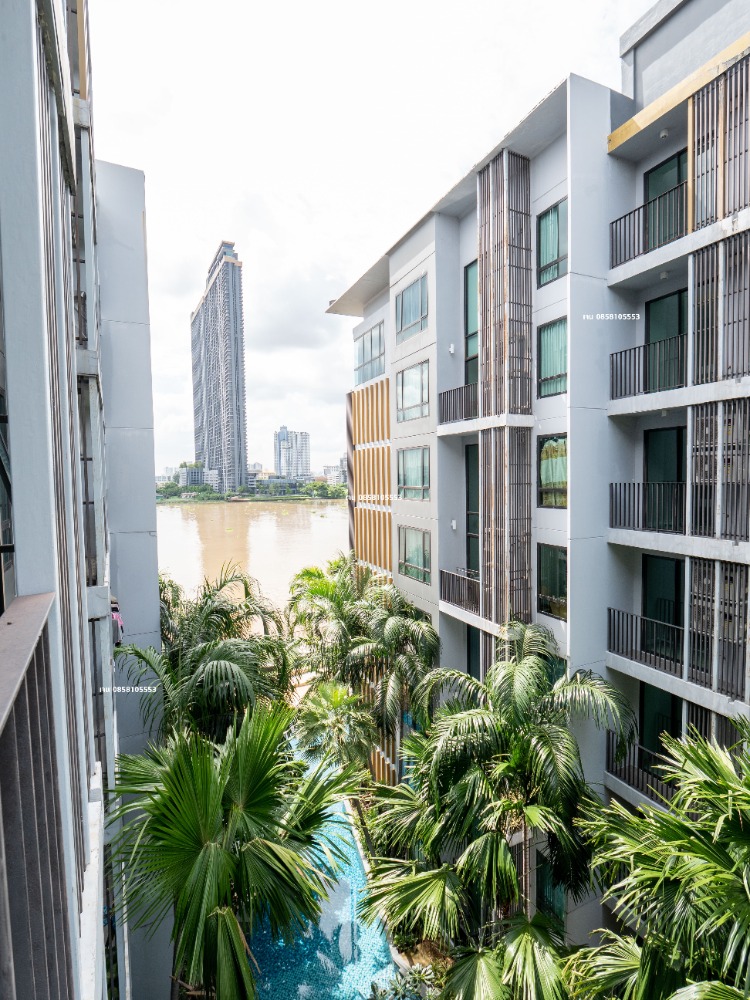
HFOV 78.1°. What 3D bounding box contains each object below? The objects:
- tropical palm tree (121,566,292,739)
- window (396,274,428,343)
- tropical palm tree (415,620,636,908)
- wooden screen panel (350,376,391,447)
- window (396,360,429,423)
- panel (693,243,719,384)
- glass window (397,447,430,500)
[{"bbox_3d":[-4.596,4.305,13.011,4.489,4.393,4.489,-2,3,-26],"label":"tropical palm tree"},{"bbox_3d":[1.341,-6.692,16.451,0.120,1.900,2.170,-2,3,-26],"label":"window"},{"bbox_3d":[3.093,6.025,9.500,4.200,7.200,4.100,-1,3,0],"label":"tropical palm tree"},{"bbox_3d":[-0.166,-4.016,21.623,0.180,2.680,4.100,-2,3,-26],"label":"wooden screen panel"},{"bbox_3d":[1.390,-3.855,16.579,0.120,1.960,2.190,-2,3,-26],"label":"window"},{"bbox_3d":[6.162,-3.461,8.605,0.080,2.420,0.500,-2,3,-26],"label":"panel"},{"bbox_3d":[1.375,-0.913,16.365,0.180,1.843,2.237,-2,3,-26],"label":"glass window"}]

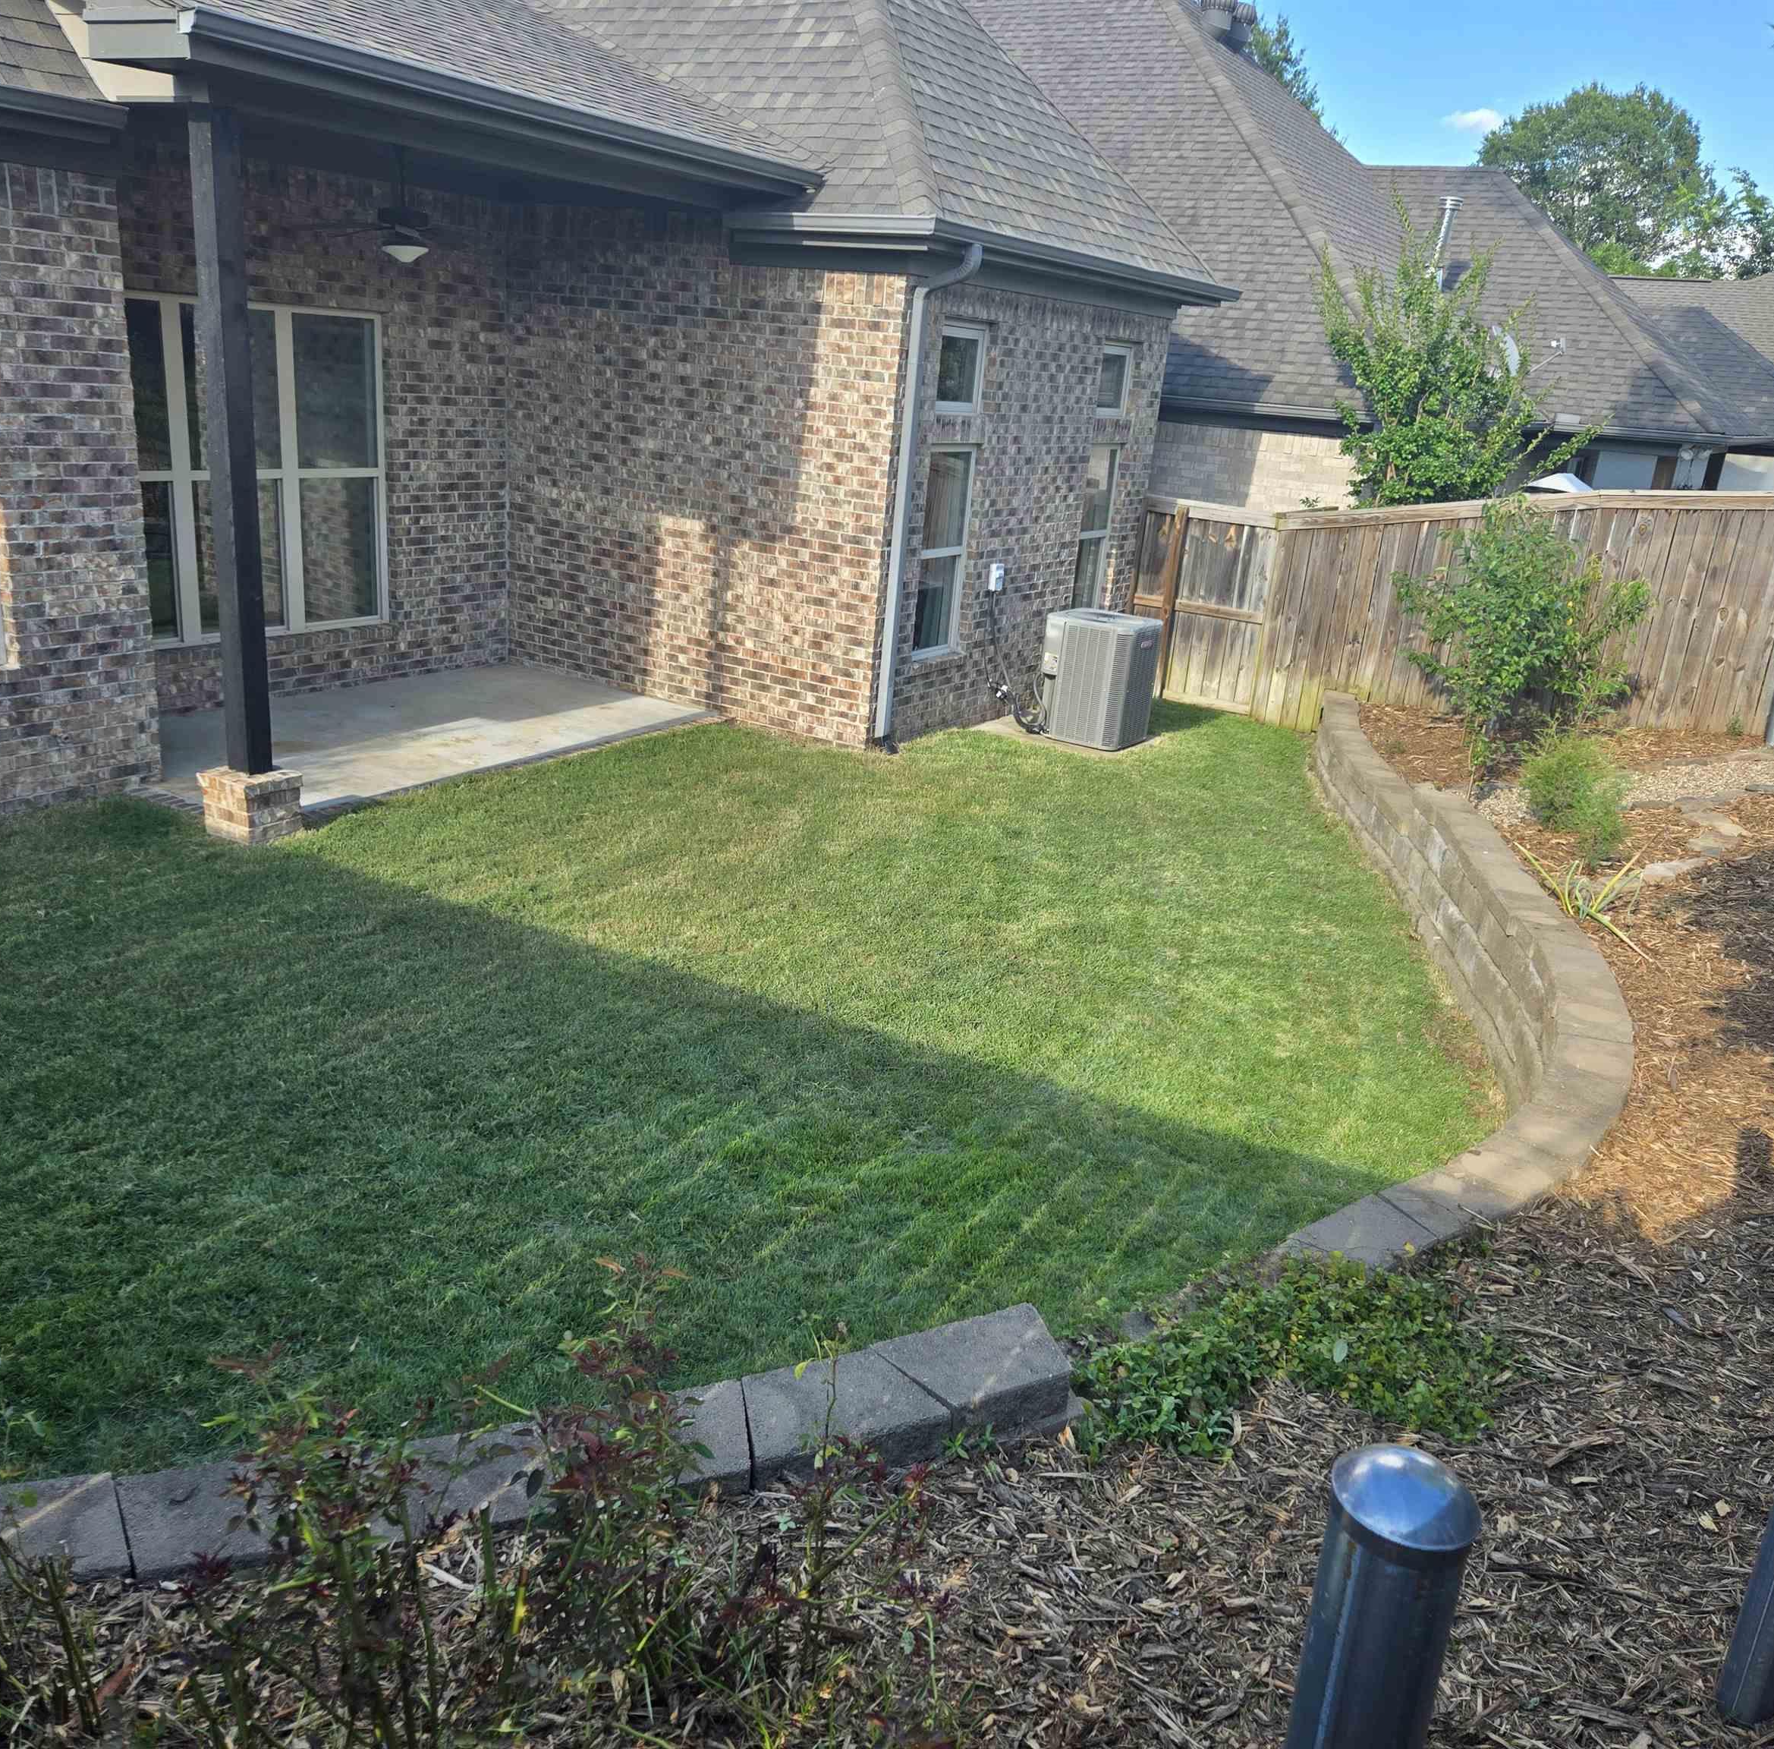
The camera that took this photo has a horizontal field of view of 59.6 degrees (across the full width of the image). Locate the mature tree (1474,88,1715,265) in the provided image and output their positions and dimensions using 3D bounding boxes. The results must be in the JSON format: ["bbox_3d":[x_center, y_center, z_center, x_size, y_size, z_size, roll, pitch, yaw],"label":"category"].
[{"bbox_3d":[23.754,-20.303,53.705,8.200,12.800,8.200,12,20,19],"label":"mature tree"}]

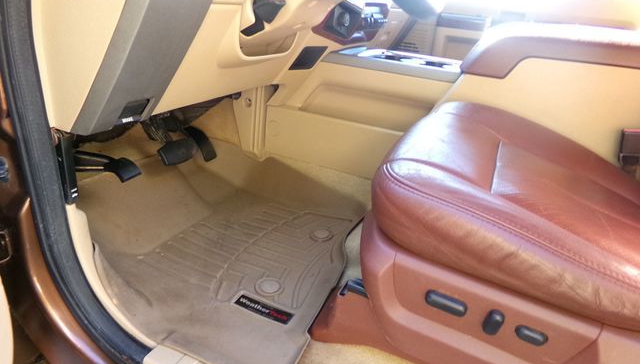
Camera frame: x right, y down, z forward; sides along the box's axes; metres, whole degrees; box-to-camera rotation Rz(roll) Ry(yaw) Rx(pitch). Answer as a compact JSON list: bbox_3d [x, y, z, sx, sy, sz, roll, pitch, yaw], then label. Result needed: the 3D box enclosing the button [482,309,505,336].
[{"bbox_3d":[0.257,0.207,0.661,0.026,0.040,0.016,14,39,25],"label":"button"}]

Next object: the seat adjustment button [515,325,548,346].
[{"bbox_3d":[0.305,0.220,0.638,0.043,0.018,0.014,14,39,25],"label":"seat adjustment button"}]

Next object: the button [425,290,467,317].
[{"bbox_3d":[0.195,0.189,0.689,0.065,0.019,0.014,14,39,25],"label":"button"}]

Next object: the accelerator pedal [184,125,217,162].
[{"bbox_3d":[-0.352,-0.114,1.325,0.032,0.120,0.050,-10,26,38],"label":"accelerator pedal"}]

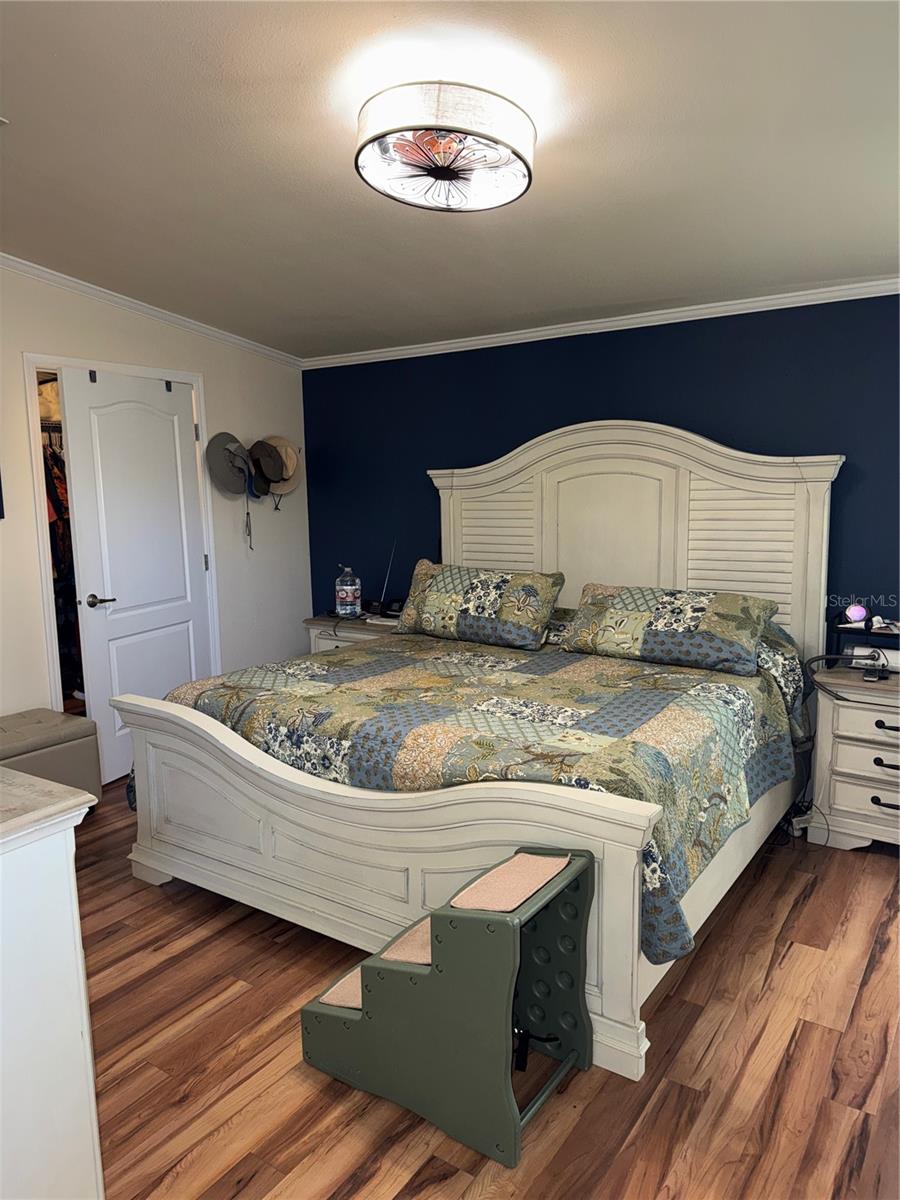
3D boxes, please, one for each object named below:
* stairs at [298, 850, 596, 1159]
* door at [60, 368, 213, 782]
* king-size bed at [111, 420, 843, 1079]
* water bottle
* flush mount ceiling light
[{"bbox_3d":[-0.015,0.894,2.073,0.652,0.583,0.371,4,9,34],"label":"stairs"},{"bbox_3d":[-1.602,-0.131,4.383,0.040,2.031,0.814,3,9,28],"label":"door"},{"bbox_3d":[0.208,0.122,3.360,2.157,1.759,2.166,4,9,34],"label":"king-size bed"},{"bbox_3d":[-0.612,-0.058,4.955,0.148,0.310,0.148,-1,8,0],"label":"water bottle"},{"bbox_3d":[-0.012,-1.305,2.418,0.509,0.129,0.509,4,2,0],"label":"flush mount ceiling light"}]

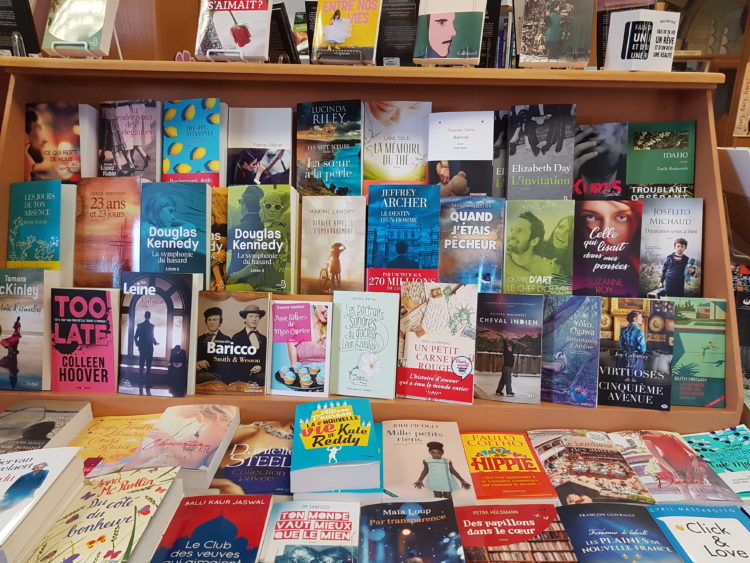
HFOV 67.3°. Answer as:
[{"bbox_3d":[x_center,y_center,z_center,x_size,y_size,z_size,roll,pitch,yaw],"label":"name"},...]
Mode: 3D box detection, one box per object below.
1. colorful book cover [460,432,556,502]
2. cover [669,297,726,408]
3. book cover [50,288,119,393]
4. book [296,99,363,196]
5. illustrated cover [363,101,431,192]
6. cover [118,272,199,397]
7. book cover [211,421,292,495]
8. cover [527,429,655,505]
[{"bbox_3d":[0.237,0.342,1.033,0.133,0.023,0.206,-1,15,1],"label":"colorful book cover"},{"bbox_3d":[0.630,0.141,1.133,0.138,0.216,0.022,2,-2,2],"label":"cover"},{"bbox_3d":[-0.578,0.118,1.132,0.130,0.206,0.028,0,2,5],"label":"book cover"},{"bbox_3d":[-0.099,-0.292,1.289,0.148,0.222,0.040,0,-1,9],"label":"book"},{"bbox_3d":[0.051,-0.290,1.288,0.148,0.230,0.031,2,1,3],"label":"illustrated cover"},{"bbox_3d":[-0.418,0.101,1.094,0.155,0.230,0.035,1,-1,15],"label":"cover"},{"bbox_3d":[-0.201,0.316,0.988,0.140,0.025,0.227,0,16,-2],"label":"book cover"},{"bbox_3d":[0.381,0.342,1.022,0.154,0.022,0.216,0,17,1],"label":"cover"}]

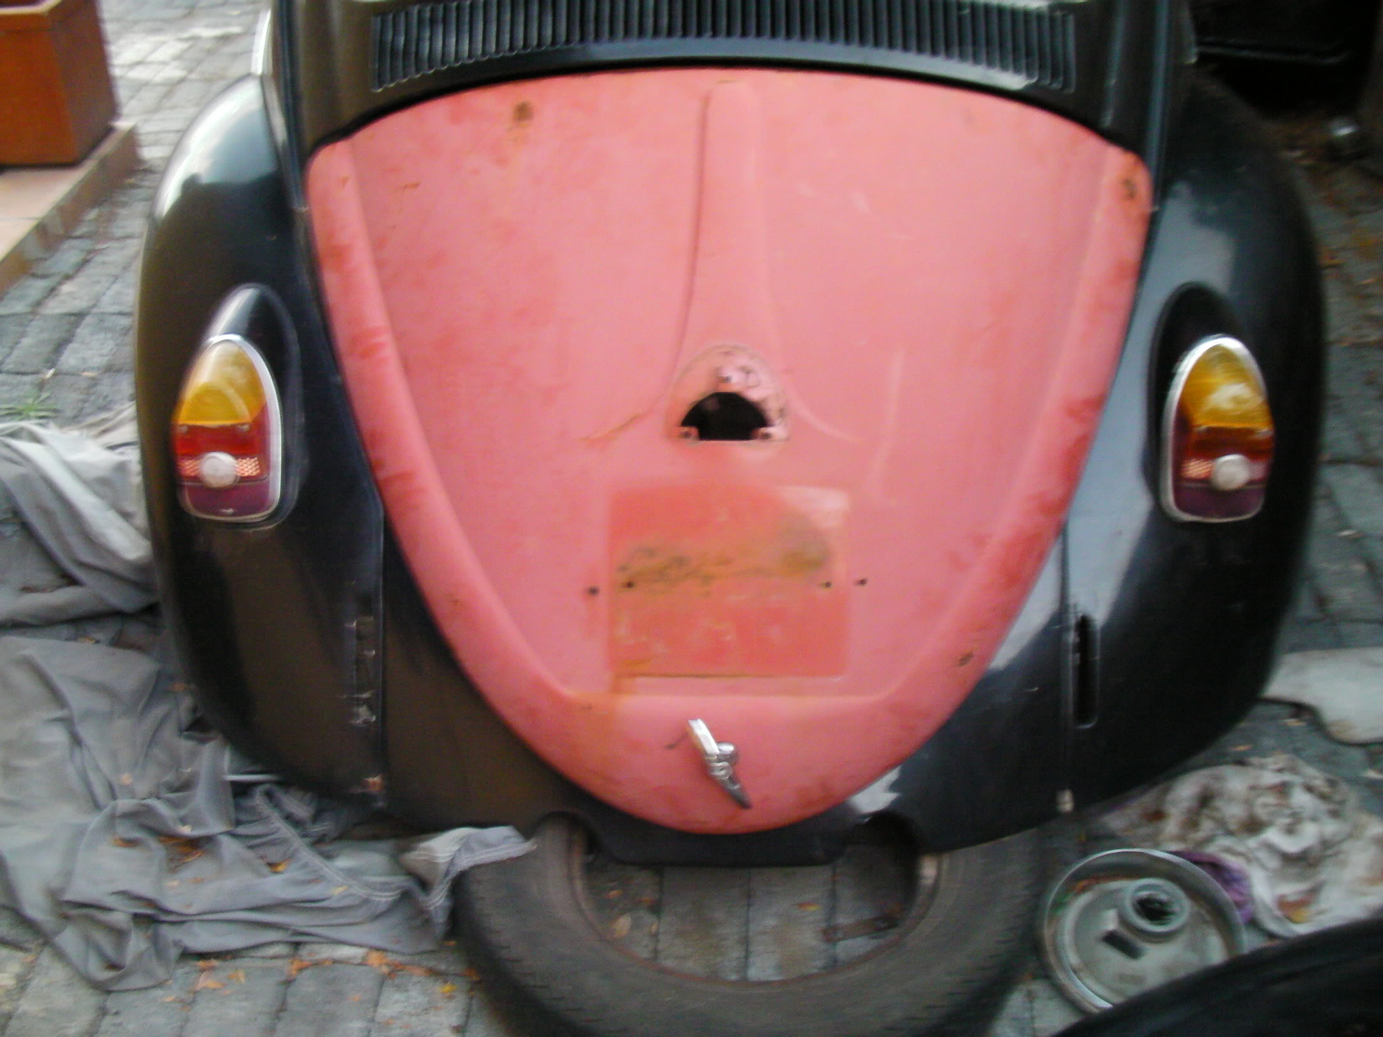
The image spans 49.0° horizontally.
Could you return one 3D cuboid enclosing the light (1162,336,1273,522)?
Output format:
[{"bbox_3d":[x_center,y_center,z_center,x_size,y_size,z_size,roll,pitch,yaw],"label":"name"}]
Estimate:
[{"bbox_3d":[0.529,-0.092,1.535,0.106,0.190,0.050,-2,20,-2],"label":"light"}]

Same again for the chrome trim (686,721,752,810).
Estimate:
[{"bbox_3d":[0.027,0.234,1.450,0.030,0.102,0.040,-26,20,12],"label":"chrome trim"}]

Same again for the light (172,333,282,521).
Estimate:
[{"bbox_3d":[-0.466,-0.092,1.535,0.106,0.190,0.050,3,20,4],"label":"light"}]

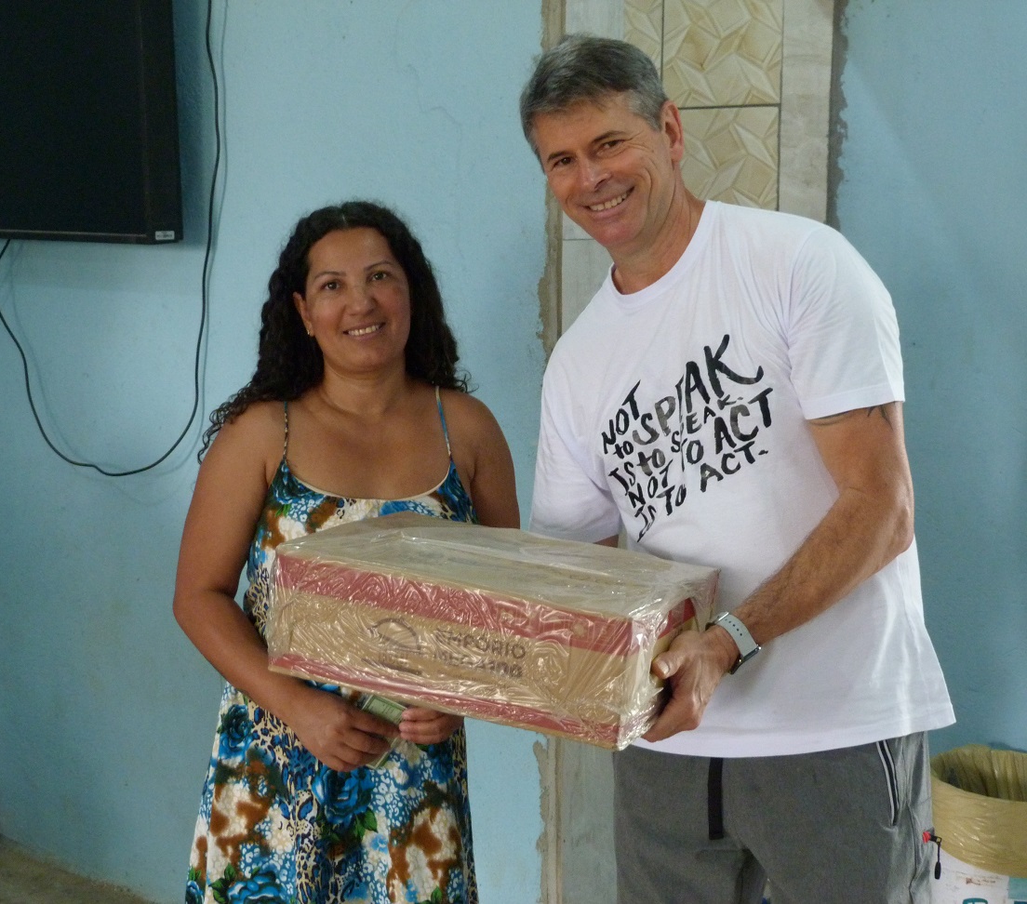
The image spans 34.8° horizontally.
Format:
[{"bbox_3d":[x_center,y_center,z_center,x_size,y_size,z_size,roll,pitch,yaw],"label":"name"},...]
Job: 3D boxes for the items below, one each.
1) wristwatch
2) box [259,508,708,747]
[{"bbox_3d":[0.255,0.216,1.870,0.037,0.057,0.063,-35,-6,-24],"label":"wristwatch"},{"bbox_3d":[-0.018,0.197,1.933,0.437,0.142,0.295,9,10,24],"label":"box"}]

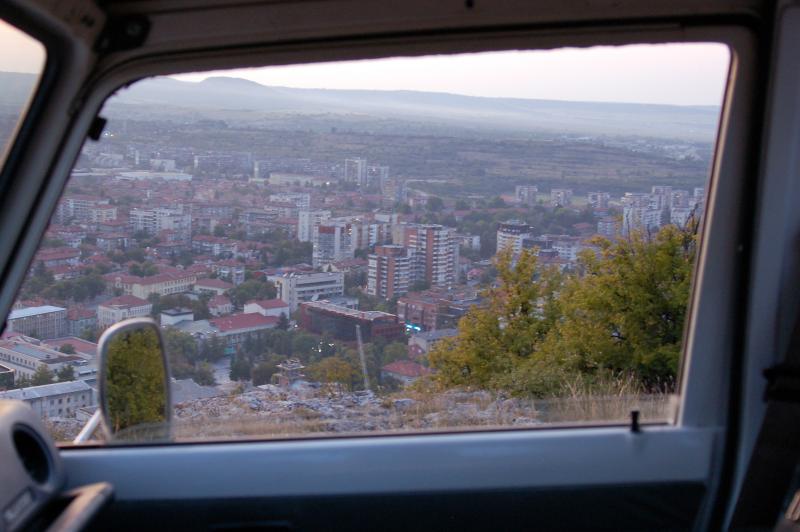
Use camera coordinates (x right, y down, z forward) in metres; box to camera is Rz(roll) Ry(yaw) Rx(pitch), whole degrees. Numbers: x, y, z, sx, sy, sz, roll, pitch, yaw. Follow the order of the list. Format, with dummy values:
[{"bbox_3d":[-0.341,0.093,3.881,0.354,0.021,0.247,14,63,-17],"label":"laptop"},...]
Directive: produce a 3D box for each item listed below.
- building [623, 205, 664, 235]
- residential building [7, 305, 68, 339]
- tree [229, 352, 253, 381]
[{"bbox_3d":[223.170,-39.950,1040.000,19.000,29.000,29.000,10,11,43],"label":"building"},{"bbox_3d":[-167.610,27.400,513.830,11.640,12.880,30.900,7,9,33],"label":"residential building"},{"bbox_3d":[-61.975,39.050,440.000,9.000,11.000,9.000,2,8,0],"label":"tree"}]

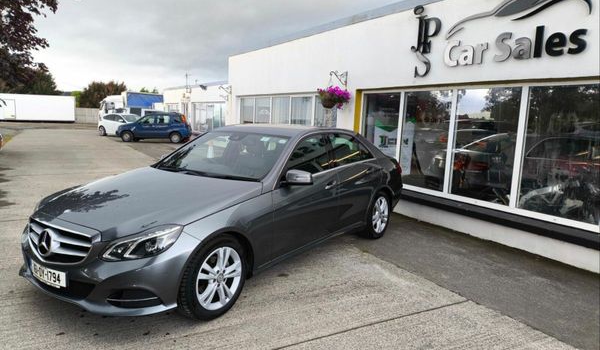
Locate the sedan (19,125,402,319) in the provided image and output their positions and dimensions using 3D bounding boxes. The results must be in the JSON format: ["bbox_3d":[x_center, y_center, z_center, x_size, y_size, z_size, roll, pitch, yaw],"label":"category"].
[{"bbox_3d":[-0.402,0.134,4.963,1.900,1.460,4.880,7,9,34],"label":"sedan"}]

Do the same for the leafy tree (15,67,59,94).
[{"bbox_3d":[-35.365,-11.002,57.863,6.300,6.843,6.300,-2,9,-31],"label":"leafy tree"}]

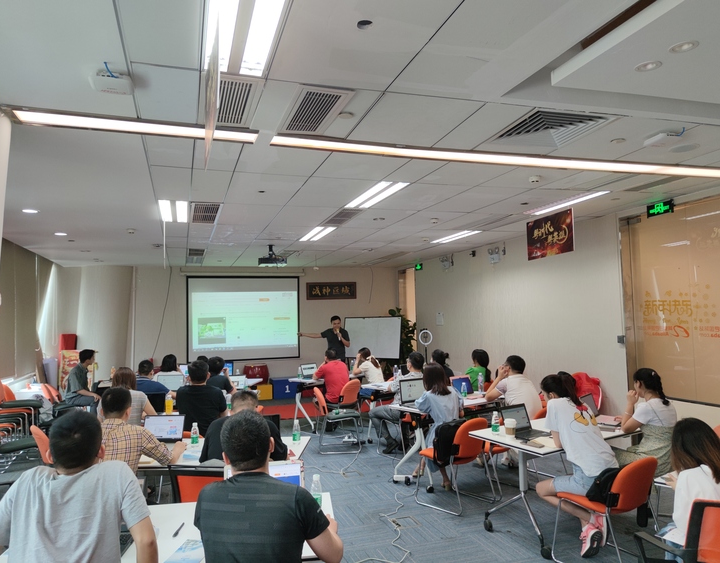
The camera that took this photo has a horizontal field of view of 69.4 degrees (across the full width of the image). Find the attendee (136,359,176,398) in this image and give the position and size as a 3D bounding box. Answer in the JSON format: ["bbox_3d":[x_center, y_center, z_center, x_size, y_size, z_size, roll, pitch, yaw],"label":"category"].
[{"bbox_3d":[-2.578,1.612,6.400,0.520,1.300,0.750,-2,-4,-3],"label":"attendee"}]

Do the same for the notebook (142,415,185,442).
[{"bbox_3d":[-1.657,1.243,4.325,0.330,0.215,0.270,-1,-4,1],"label":"notebook"}]

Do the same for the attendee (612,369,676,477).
[{"bbox_3d":[2.061,1.254,3.718,0.480,1.220,0.800,1,-4,-33],"label":"attendee"}]

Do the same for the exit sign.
[{"bbox_3d":[3.233,-0.776,5.594,0.030,0.141,0.335,-1,-4,-19],"label":"exit sign"}]

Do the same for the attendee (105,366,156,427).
[{"bbox_3d":[-2.067,1.420,4.698,0.530,1.270,0.800,-1,-4,-10],"label":"attendee"}]

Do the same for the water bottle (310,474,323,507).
[{"bbox_3d":[-0.205,1.019,2.498,0.060,0.178,0.060,0,-4,-19],"label":"water bottle"}]

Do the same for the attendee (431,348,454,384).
[{"bbox_3d":[1.009,1.589,7.278,0.480,1.265,0.750,1,-5,-38],"label":"attendee"}]

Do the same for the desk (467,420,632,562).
[{"bbox_3d":[1.643,1.553,4.128,1.400,0.750,0.720,1,-4,-32],"label":"desk"}]

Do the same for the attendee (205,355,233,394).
[{"bbox_3d":[-1.667,1.553,6.198,0.500,1.325,0.780,-1,-4,0],"label":"attendee"}]

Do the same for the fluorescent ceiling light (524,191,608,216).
[{"bbox_3d":[2.180,-0.844,5.616,0.240,0.050,1.190,-1,-4,-19],"label":"fluorescent ceiling light"}]

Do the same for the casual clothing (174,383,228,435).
[{"bbox_3d":[-1.554,1.315,5.100,0.520,0.600,0.300,-1,-4,-12],"label":"casual clothing"}]

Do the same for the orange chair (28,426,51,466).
[{"bbox_3d":[-2.842,1.762,5.006,0.560,0.810,0.540,1,-4,-32],"label":"orange chair"}]

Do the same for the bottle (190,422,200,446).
[{"bbox_3d":[-1.260,1.166,3.957,0.062,0.188,0.062,-1,-4,-19],"label":"bottle"}]

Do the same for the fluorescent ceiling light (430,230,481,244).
[{"bbox_3d":[1.466,-0.686,8.034,0.230,0.050,1.180,-1,-4,-19],"label":"fluorescent ceiling light"}]

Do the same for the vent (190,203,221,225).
[{"bbox_3d":[-1.689,-0.748,5.681,0.300,0.060,1.170,0,-4,-19],"label":"vent"}]

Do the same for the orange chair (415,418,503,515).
[{"bbox_3d":[0.890,1.595,4.710,0.520,0.790,0.600,1,-5,-39],"label":"orange chair"}]

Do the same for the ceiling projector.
[{"bbox_3d":[-1.381,-0.406,8.210,0.390,0.340,0.300,0,-4,-19],"label":"ceiling projector"}]

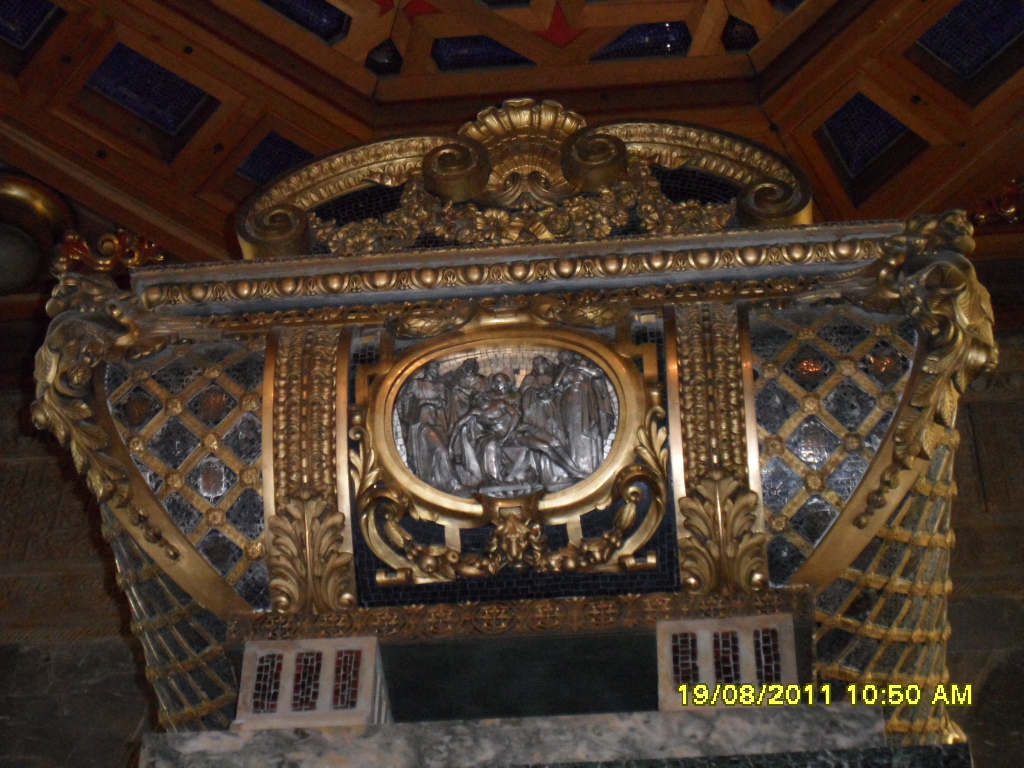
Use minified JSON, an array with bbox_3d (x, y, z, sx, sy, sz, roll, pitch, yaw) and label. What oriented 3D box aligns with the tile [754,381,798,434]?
[{"bbox_3d":[0.586,0.052,5.243,0.095,0.118,0.020,-3,-12,6],"label":"tile"}]

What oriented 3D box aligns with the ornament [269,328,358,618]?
[{"bbox_3d":[-0.447,0.195,5.327,0.200,0.630,0.130,-3,-10,6],"label":"ornament"}]

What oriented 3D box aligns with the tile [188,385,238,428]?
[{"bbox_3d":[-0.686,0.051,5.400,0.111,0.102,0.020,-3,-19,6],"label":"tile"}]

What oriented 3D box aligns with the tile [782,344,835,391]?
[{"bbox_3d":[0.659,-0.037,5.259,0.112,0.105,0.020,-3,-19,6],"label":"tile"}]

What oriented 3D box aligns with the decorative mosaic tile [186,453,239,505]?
[{"bbox_3d":[-0.679,0.216,5.366,0.114,0.110,0.020,-3,-4,6],"label":"decorative mosaic tile"}]

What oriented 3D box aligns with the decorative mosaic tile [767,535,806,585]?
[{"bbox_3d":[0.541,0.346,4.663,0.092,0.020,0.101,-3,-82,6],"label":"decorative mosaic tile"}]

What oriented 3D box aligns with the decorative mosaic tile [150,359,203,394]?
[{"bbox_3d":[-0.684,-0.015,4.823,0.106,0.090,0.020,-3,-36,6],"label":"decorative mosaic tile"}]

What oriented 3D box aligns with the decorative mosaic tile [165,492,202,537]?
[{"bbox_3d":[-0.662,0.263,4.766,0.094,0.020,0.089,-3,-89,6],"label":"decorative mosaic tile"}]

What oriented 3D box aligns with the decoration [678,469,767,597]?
[{"bbox_3d":[0.461,0.327,5.209,0.200,0.085,0.285,-3,-86,6],"label":"decoration"}]

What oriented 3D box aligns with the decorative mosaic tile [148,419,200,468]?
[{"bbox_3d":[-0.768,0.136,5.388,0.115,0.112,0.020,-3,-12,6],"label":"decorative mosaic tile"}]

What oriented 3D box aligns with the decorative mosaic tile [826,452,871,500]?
[{"bbox_3d":[0.741,0.203,5.214,0.094,0.020,0.103,-3,-87,6],"label":"decorative mosaic tile"}]

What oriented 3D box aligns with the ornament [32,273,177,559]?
[{"bbox_3d":[-0.927,0.071,5.382,0.180,0.600,0.190,-28,-12,28],"label":"ornament"}]

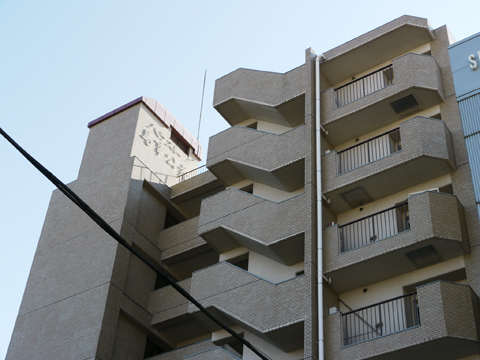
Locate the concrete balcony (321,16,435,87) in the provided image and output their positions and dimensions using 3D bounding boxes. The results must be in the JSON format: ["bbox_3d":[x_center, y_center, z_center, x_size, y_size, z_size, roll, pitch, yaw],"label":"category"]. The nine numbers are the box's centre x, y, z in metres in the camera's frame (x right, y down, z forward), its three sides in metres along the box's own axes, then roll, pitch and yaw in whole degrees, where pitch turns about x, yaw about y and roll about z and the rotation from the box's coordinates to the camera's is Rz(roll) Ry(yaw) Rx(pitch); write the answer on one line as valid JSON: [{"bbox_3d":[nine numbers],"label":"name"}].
[{"bbox_3d":[4.193,-4.079,27.264,3.465,0.422,0.949,-22,-50,25],"label":"concrete balcony"}]

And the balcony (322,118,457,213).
[{"bbox_3d":[3.924,-0.438,23.776,3.465,1.449,0.949,-22,-50,25],"label":"balcony"}]

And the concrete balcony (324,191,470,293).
[{"bbox_3d":[3.779,1.518,21.903,3.465,1.449,0.949,-22,-50,25],"label":"concrete balcony"}]

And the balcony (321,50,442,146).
[{"bbox_3d":[4.069,-2.394,25.650,3.465,1.449,0.949,-22,-50,25],"label":"balcony"}]

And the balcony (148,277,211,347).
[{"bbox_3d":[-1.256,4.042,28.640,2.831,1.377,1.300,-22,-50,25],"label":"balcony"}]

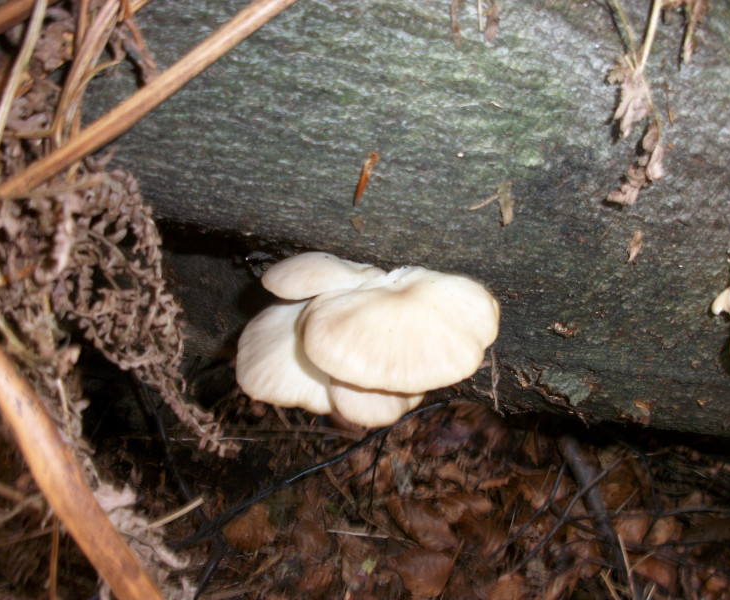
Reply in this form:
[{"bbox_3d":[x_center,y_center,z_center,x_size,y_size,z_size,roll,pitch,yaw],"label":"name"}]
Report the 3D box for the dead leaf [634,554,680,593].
[{"bbox_3d":[0.224,0.211,0.623,0.036,0.012,0.029,30,46,30],"label":"dead leaf"}]

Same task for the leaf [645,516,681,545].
[{"bbox_3d":[0.241,0.186,0.654,0.033,0.010,0.019,-13,41,-18],"label":"leaf"}]

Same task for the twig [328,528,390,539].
[{"bbox_3d":[-0.005,0.186,0.646,0.049,0.003,0.003,5,39,4],"label":"twig"}]

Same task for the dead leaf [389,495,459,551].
[{"bbox_3d":[0.047,0.178,0.652,0.064,0.016,0.036,28,45,28],"label":"dead leaf"}]

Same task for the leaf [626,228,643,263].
[{"bbox_3d":[0.177,-0.035,0.530,0.007,0.021,0.005,15,8,-2],"label":"leaf"}]

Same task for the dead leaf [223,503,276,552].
[{"bbox_3d":[-0.091,0.182,0.644,0.038,0.012,0.036,-15,42,-20],"label":"dead leaf"}]

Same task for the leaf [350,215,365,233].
[{"bbox_3d":[-0.005,-0.051,0.545,0.008,0.011,0.003,-19,19,7],"label":"leaf"}]

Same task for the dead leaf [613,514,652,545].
[{"bbox_3d":[0.217,0.185,0.655,0.030,0.010,0.024,-3,39,-6],"label":"dead leaf"}]

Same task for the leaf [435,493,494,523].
[{"bbox_3d":[0.082,0.169,0.662,0.046,0.010,0.022,-3,39,-6],"label":"leaf"}]

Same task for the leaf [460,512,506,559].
[{"bbox_3d":[0.094,0.188,0.648,0.031,0.012,0.043,-22,45,-27],"label":"leaf"}]

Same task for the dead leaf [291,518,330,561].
[{"bbox_3d":[-0.043,0.189,0.638,0.026,0.012,0.040,-22,45,-27],"label":"dead leaf"}]

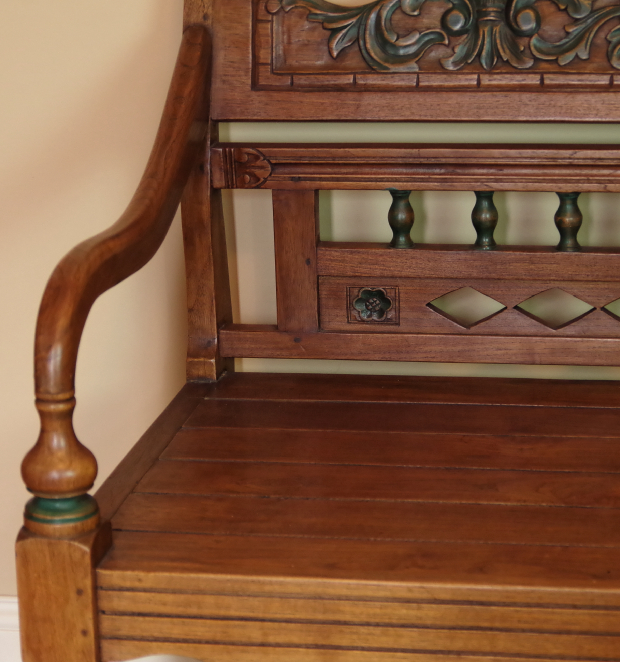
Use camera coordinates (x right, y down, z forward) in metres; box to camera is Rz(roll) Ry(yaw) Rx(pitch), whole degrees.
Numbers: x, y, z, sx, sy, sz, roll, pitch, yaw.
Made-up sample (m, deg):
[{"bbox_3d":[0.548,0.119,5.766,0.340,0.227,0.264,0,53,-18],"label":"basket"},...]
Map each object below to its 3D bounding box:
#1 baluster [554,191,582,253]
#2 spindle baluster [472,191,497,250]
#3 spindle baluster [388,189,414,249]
[{"bbox_3d":[0.254,-0.110,2.449,0.027,0.060,0.027,1,15,10],"label":"baluster"},{"bbox_3d":[0.173,-0.111,2.463,0.027,0.060,0.027,1,15,10],"label":"spindle baluster"},{"bbox_3d":[0.091,-0.113,2.478,0.027,0.059,0.027,1,15,10],"label":"spindle baluster"}]

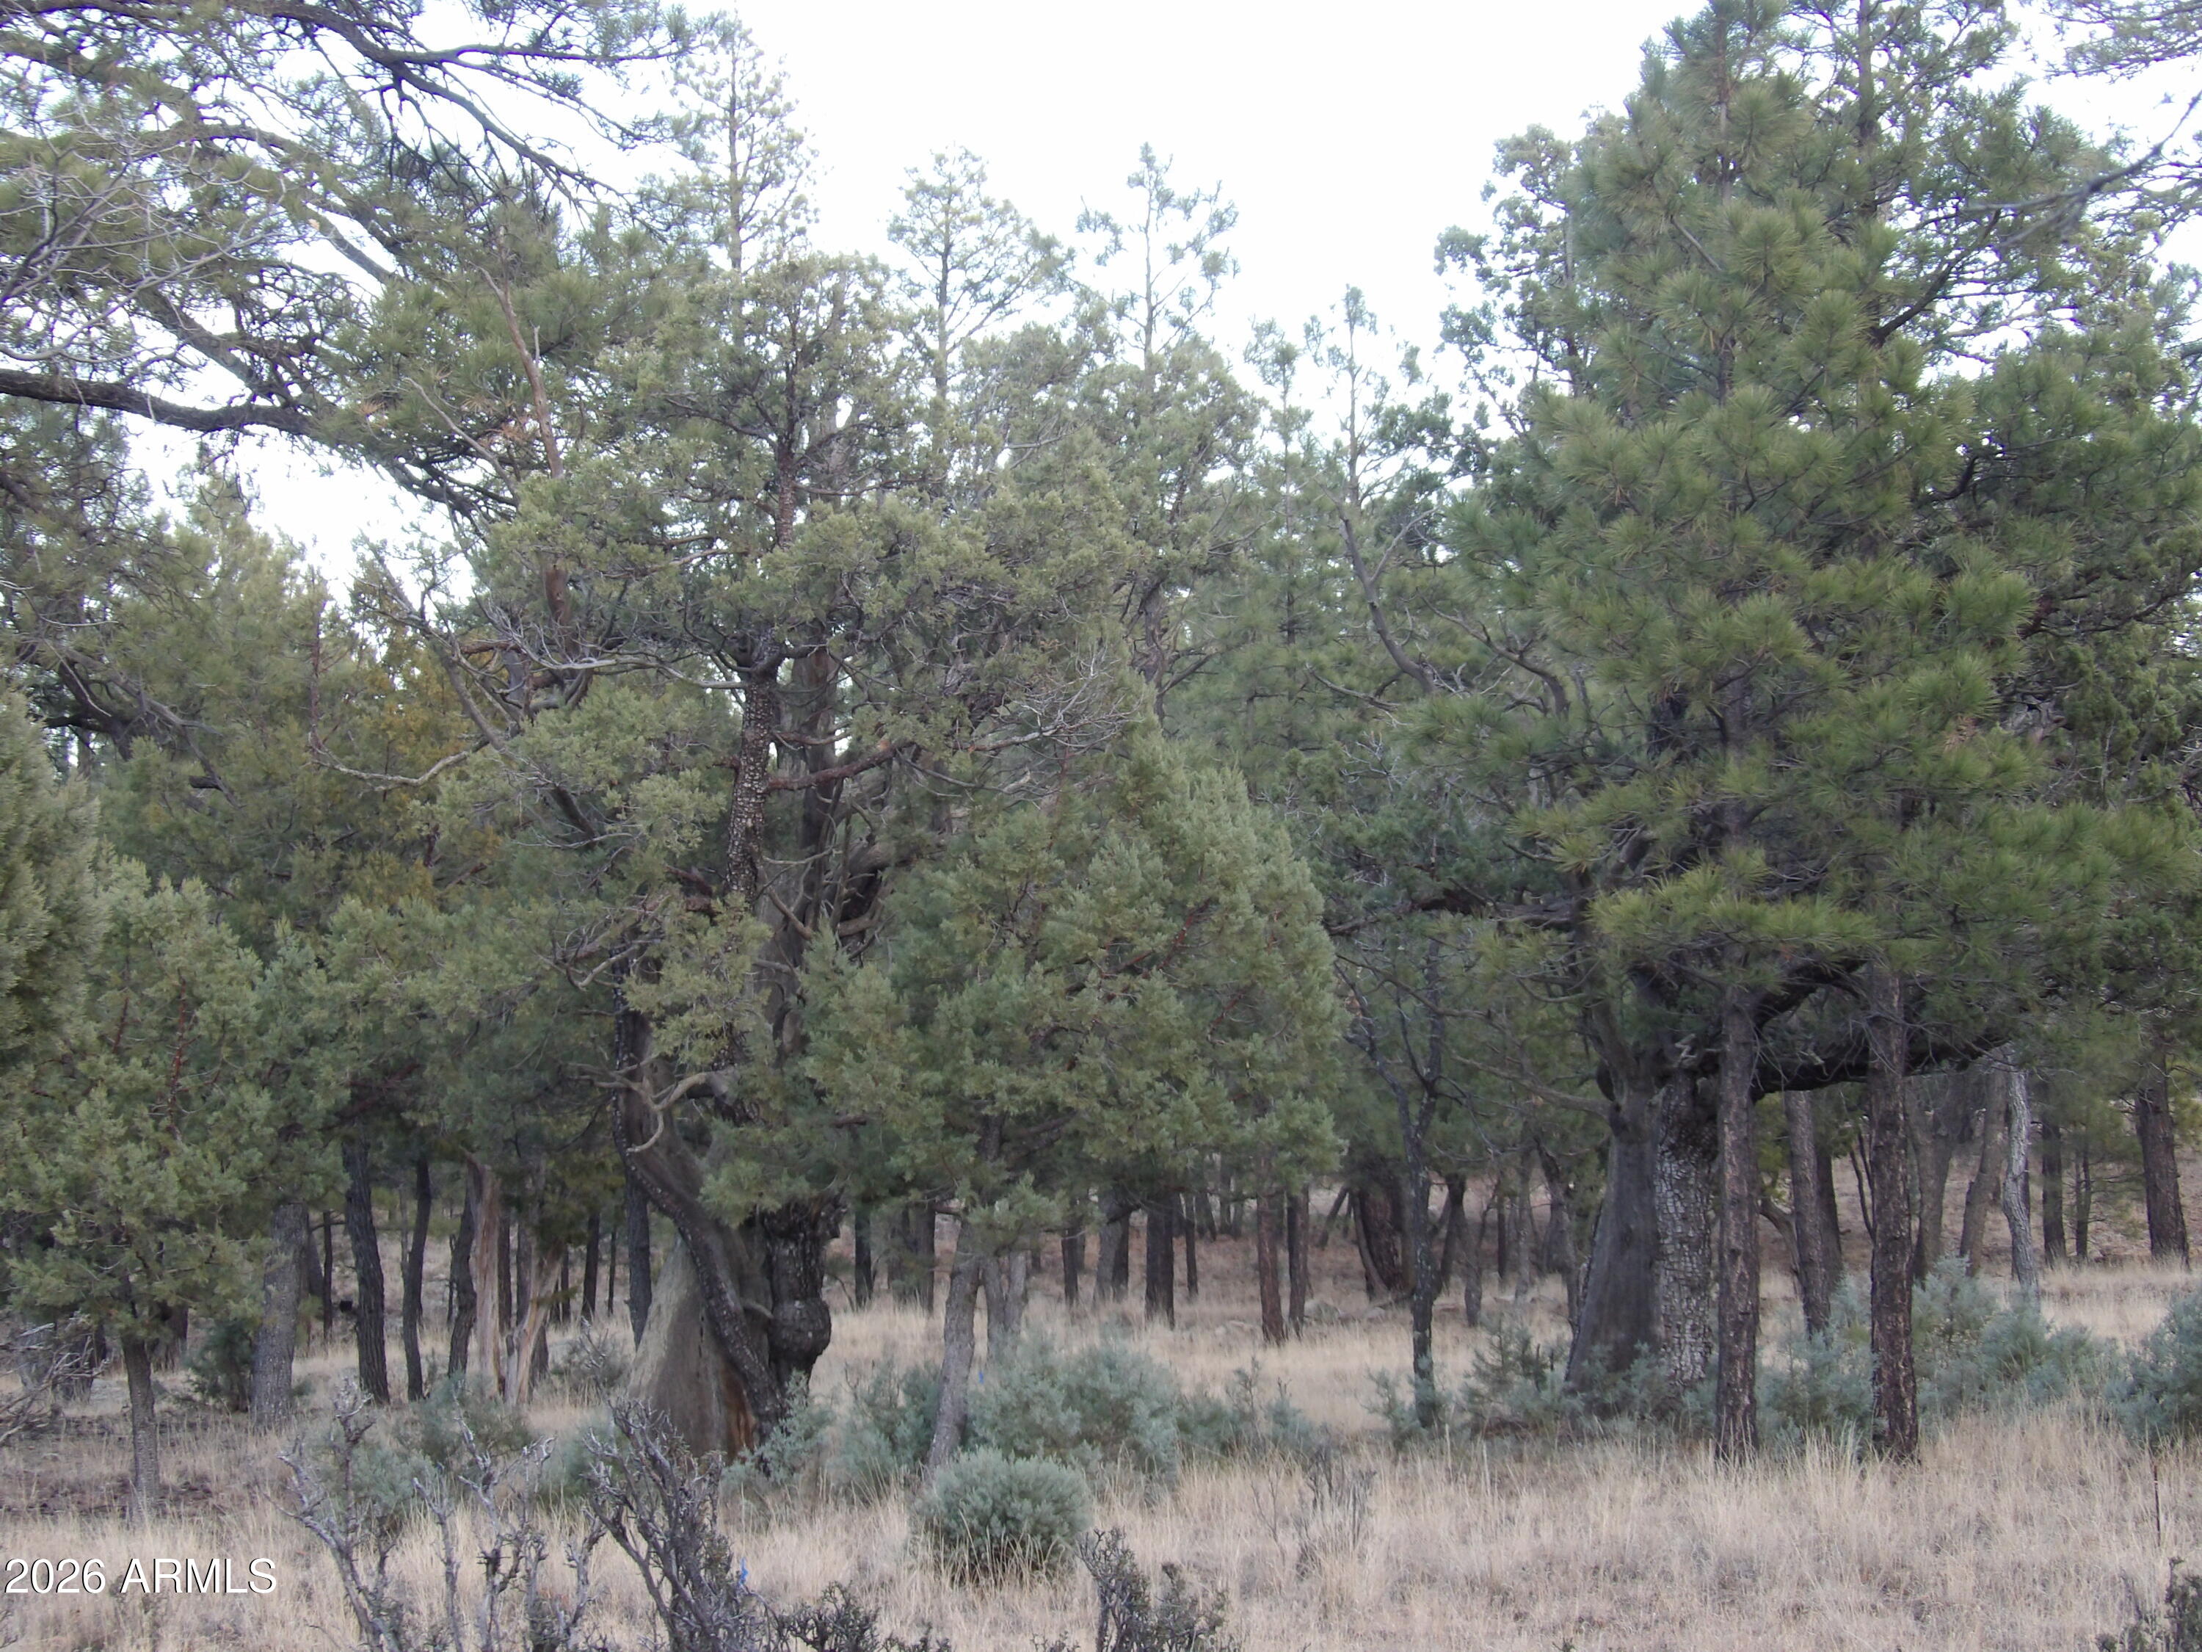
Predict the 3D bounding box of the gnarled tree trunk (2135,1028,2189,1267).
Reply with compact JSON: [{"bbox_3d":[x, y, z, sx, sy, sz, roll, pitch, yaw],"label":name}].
[{"bbox_3d":[12.443,3.748,76.000,0.600,2.801,0.500,0,-3,0],"label":"gnarled tree trunk"}]

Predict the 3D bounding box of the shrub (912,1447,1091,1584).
[{"bbox_3d":[-0.408,2.814,26.500,0.730,0.562,0.700,0,-3,0],"label":"shrub"}]

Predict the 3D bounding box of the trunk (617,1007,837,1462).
[{"bbox_3d":[-2.076,2.267,36.000,1.200,2.520,1.050,0,-3,0],"label":"trunk"}]

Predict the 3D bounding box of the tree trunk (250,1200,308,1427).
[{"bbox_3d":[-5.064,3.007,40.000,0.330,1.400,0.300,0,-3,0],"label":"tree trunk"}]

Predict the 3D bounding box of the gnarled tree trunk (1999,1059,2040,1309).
[{"bbox_3d":[8.628,3.364,61.000,0.370,2.345,0.320,0,-3,0],"label":"gnarled tree trunk"}]

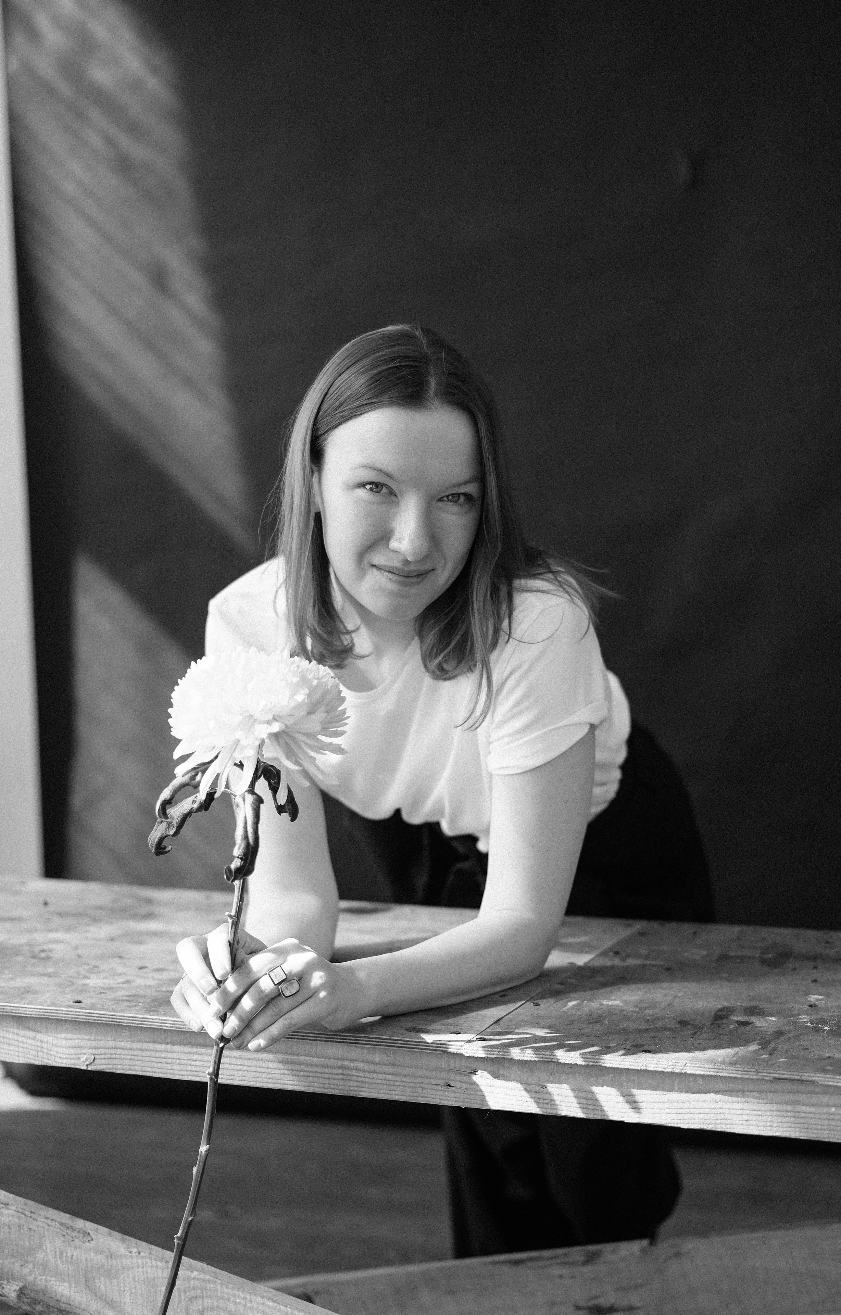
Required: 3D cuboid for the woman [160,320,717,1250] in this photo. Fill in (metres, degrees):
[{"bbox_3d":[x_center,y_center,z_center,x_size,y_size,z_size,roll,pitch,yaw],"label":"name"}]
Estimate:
[{"bbox_3d":[0.040,0.380,1.800,0.460,1.340,0.970,1,2,18],"label":"woman"}]

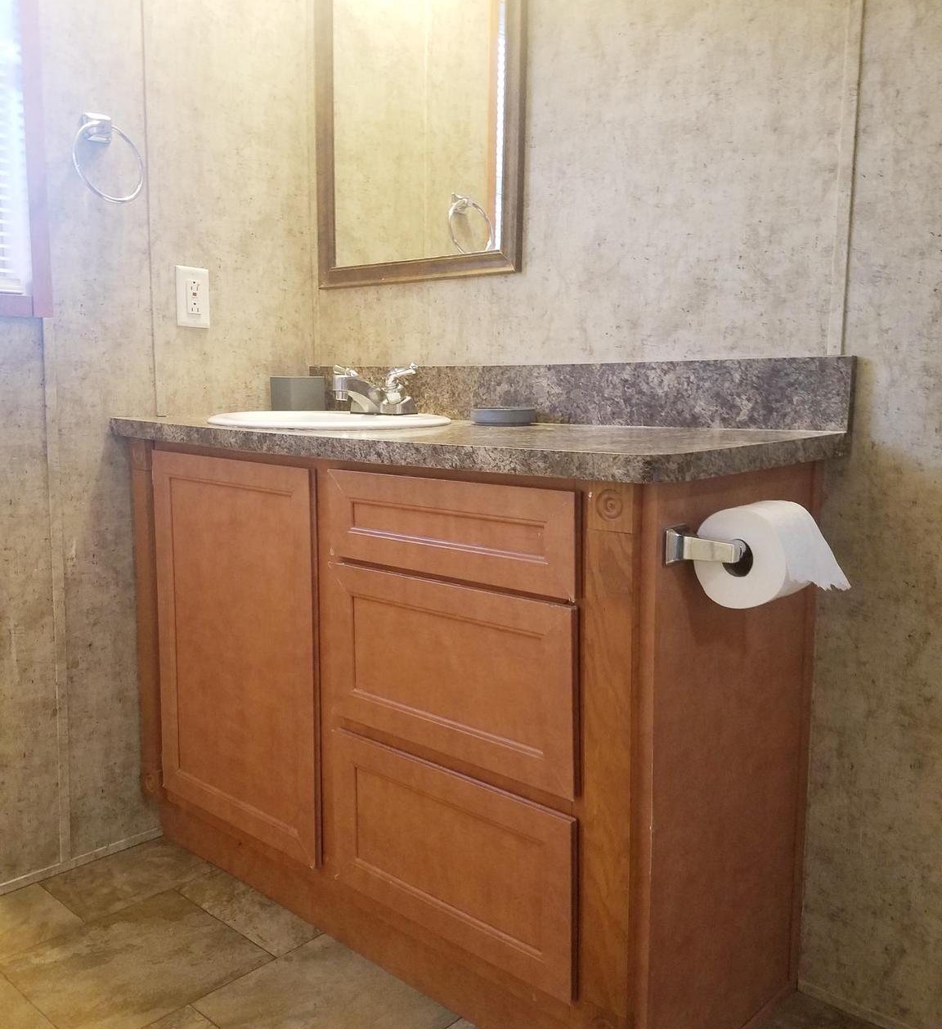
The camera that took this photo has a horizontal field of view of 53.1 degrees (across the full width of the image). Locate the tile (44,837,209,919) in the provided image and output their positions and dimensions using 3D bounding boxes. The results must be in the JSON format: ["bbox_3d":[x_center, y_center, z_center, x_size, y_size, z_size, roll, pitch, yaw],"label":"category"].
[{"bbox_3d":[-0.611,0.665,1.738,0.202,0.010,0.285,7,10,42],"label":"tile"}]

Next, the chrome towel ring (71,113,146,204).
[{"bbox_3d":[-0.636,-0.616,1.634,0.072,0.146,0.127,7,10,42],"label":"chrome towel ring"}]

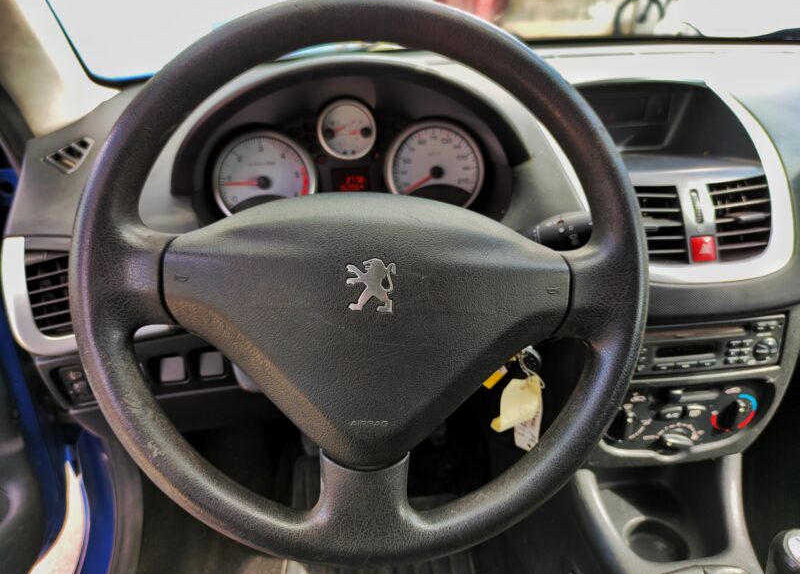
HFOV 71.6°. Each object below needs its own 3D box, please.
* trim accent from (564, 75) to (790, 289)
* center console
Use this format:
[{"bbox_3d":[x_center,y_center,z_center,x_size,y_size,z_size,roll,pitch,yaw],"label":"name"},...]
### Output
[{"bbox_3d":[0.282,-0.111,0.586,0.205,0.205,0.080,-4,-9,-6],"label":"trim accent"},{"bbox_3d":[0.303,0.096,0.603,0.190,0.165,0.075,-4,20,-6],"label":"center console"}]

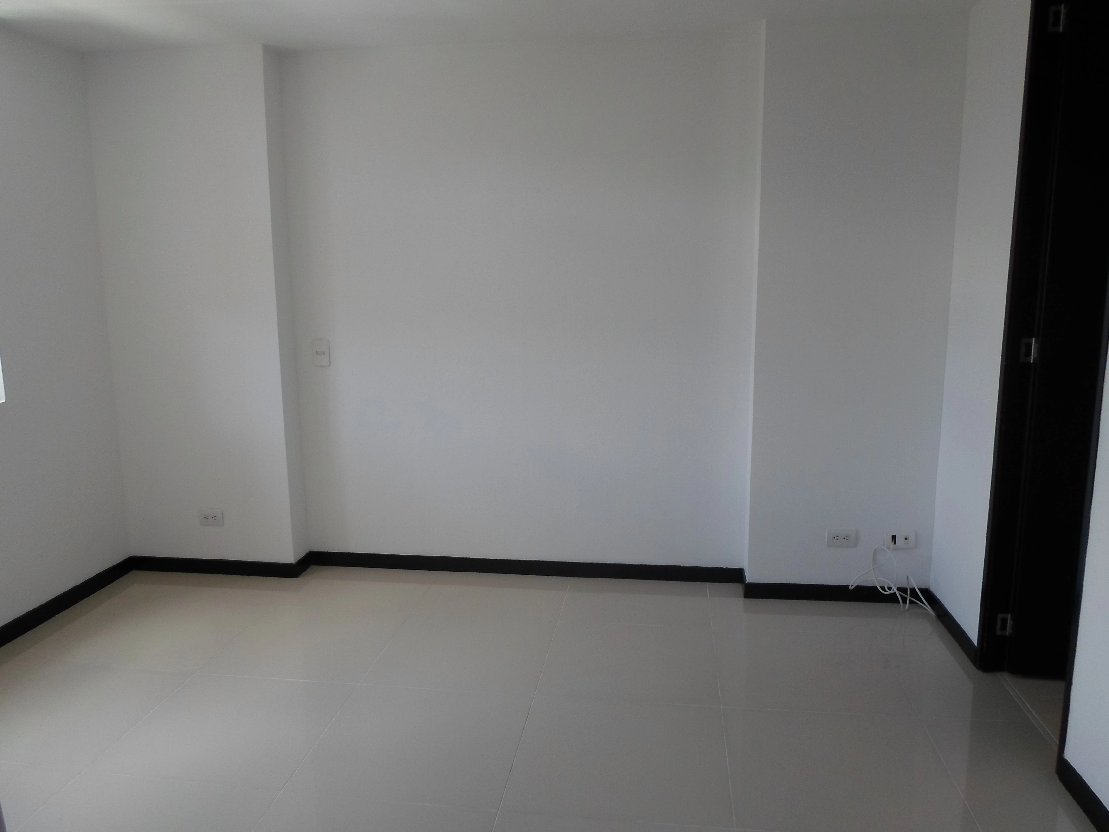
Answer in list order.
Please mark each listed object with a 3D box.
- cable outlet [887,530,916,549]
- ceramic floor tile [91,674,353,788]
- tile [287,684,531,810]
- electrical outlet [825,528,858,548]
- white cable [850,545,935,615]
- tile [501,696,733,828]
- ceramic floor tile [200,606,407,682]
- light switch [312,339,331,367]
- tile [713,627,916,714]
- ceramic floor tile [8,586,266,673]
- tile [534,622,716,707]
[{"bbox_3d":[1.415,0.506,3.276,0.120,0.077,0.012,1,10,8],"label":"cable outlet"},{"bbox_3d":[-1.003,0.969,2.506,0.602,0.010,0.592,1,10,8],"label":"ceramic floor tile"},{"bbox_3d":[-0.403,0.979,2.423,0.602,0.010,0.592,1,10,8],"label":"tile"},{"bbox_3d":[1.188,0.506,3.309,0.120,0.077,0.012,1,10,8],"label":"electrical outlet"},{"bbox_3d":[1.368,0.670,3.247,0.320,0.275,0.140,1,10,8],"label":"white cable"},{"bbox_3d":[0.197,0.988,2.340,0.602,0.010,0.592,1,10,8],"label":"tile"},{"bbox_3d":[-0.923,0.867,3.074,0.602,0.010,0.592,1,10,8],"label":"ceramic floor tile"},{"bbox_3d":[-1.072,-0.289,3.680,0.078,0.120,0.012,1,10,8],"label":"light switch"},{"bbox_3d":[0.877,0.895,2.825,0.602,0.010,0.592,1,10,8],"label":"tile"},{"bbox_3d":[-1.552,0.857,3.161,0.640,0.010,0.592,1,10,8],"label":"ceramic floor tile"},{"bbox_3d":[0.277,0.886,2.908,0.602,0.010,0.592,1,10,8],"label":"tile"}]

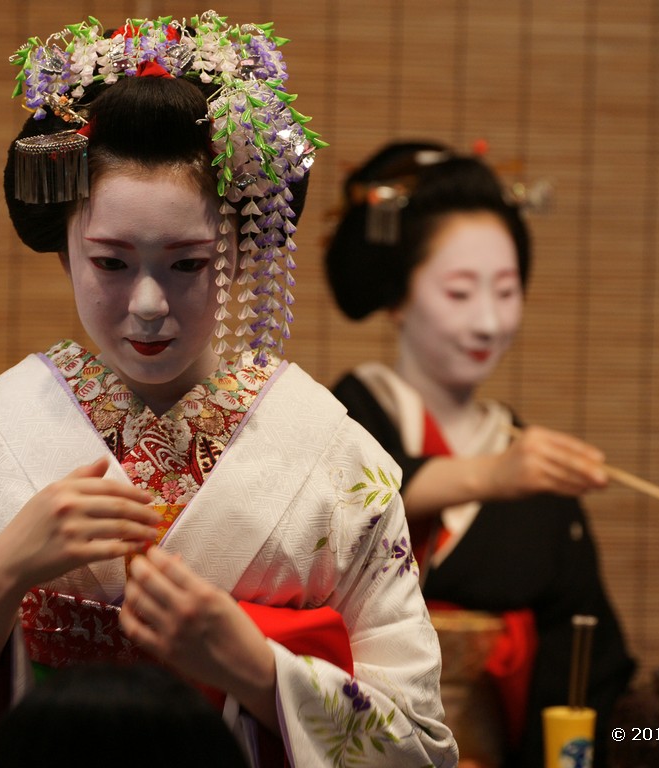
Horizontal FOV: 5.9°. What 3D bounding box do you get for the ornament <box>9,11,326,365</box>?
[{"bbox_3d":[-0.127,-0.154,5.030,0.248,0.272,0.160,1,7,4],"label":"ornament"}]

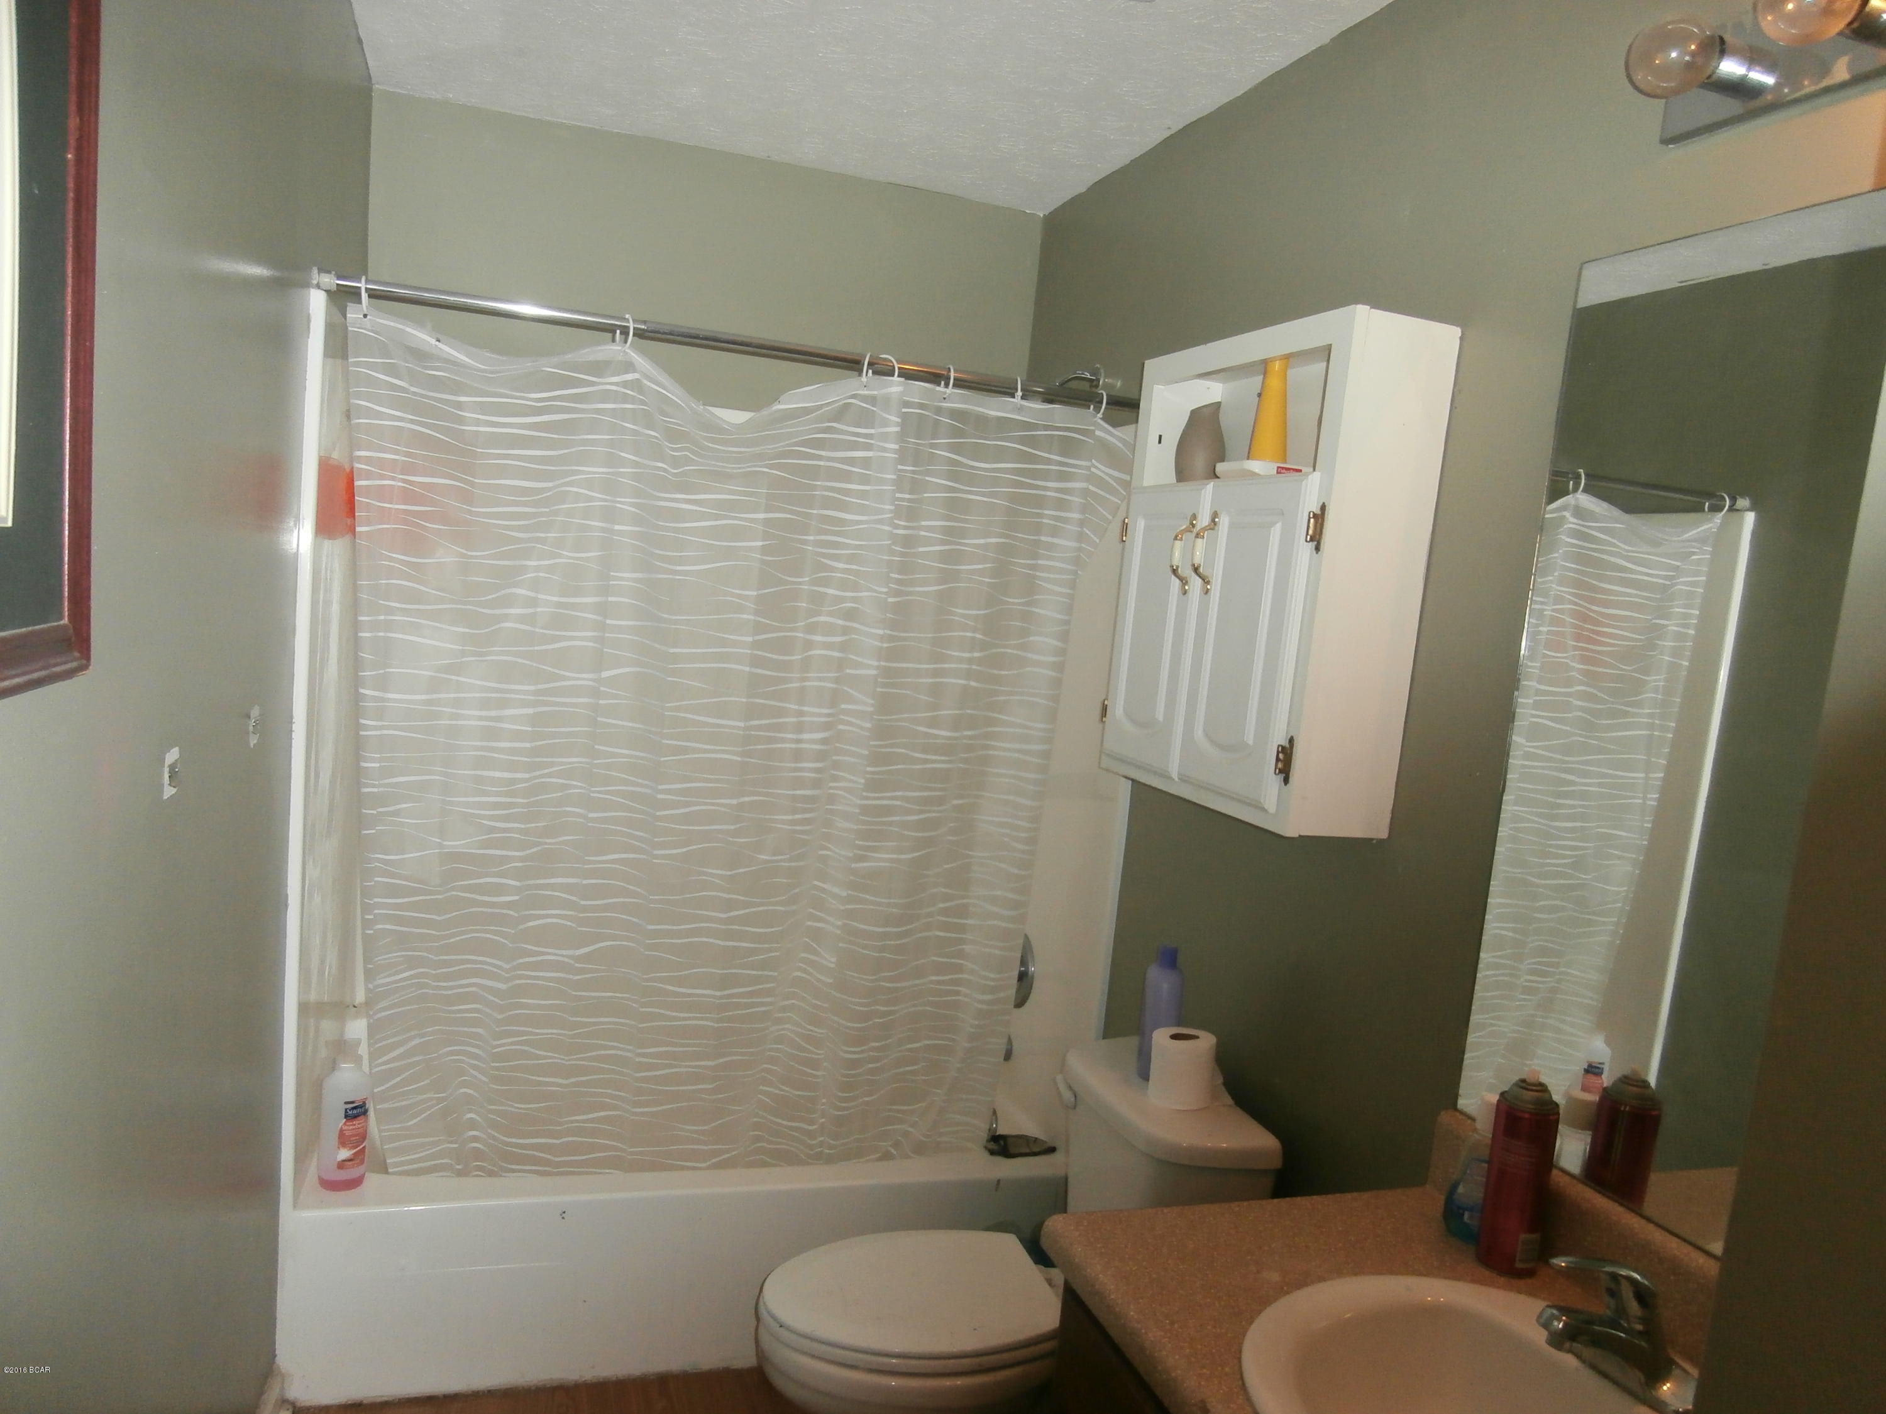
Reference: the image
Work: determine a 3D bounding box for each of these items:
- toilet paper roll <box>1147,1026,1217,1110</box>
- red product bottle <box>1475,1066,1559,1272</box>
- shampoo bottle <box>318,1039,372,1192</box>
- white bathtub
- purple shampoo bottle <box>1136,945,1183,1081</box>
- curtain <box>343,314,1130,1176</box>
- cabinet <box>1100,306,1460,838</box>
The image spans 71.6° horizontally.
[{"bbox_3d":[0.394,0.594,2.147,0.107,0.104,0.107,5,6,-1],"label":"toilet paper roll"},{"bbox_3d":[0.673,0.532,1.510,0.066,0.226,0.066,9,7,29],"label":"red product bottle"},{"bbox_3d":[-1.078,0.732,2.361,0.075,0.260,0.080,9,7,28],"label":"shampoo bottle"},{"bbox_3d":[-0.557,1.034,2.866,1.524,0.370,0.790,3,6,-19],"label":"white bathtub"},{"bbox_3d":[0.380,0.521,2.252,0.062,0.222,0.055,9,7,31],"label":"purple shampoo bottle"},{"bbox_3d":[-0.374,0.176,2.438,1.410,1.600,0.150,3,6,-19],"label":"curtain"},{"bbox_3d":[0.496,-0.211,2.095,0.176,0.720,0.612,3,6,-19],"label":"cabinet"}]

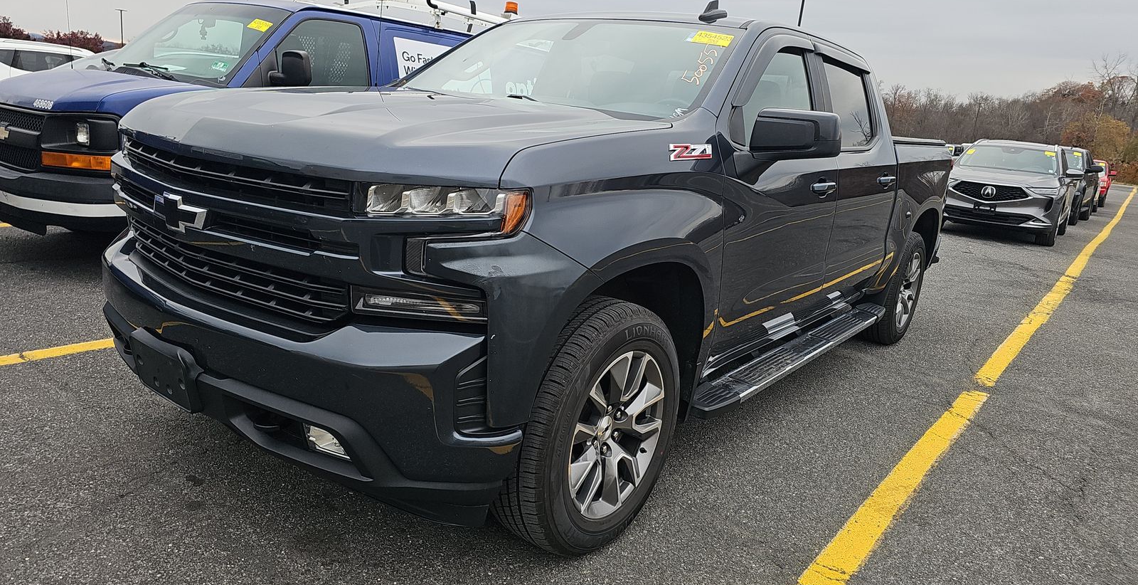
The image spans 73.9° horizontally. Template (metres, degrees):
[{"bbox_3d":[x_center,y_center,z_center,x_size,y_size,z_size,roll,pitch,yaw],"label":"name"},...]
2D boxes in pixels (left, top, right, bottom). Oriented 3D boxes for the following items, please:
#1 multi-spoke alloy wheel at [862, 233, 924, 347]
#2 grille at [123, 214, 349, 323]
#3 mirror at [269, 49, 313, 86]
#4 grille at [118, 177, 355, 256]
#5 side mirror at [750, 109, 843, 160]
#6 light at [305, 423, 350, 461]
[{"bbox_3d":[2.311,-0.041,5.404,0.280,0.820,0.820,15,16,35],"label":"multi-spoke alloy wheel"},{"bbox_3d":[-1.051,-0.082,2.211,1.160,0.130,0.160,15,16,35],"label":"grille"},{"bbox_3d":[-1.835,-1.478,4.998,0.260,0.260,0.190,15,16,35],"label":"mirror"},{"bbox_3d":[-1.041,-0.247,2.164,1.240,0.095,0.170,15,16,35],"label":"grille"},{"bbox_3d":[0.780,-0.541,2.625,0.285,0.180,0.170,15,16,35],"label":"side mirror"},{"bbox_3d":[-0.632,0.391,1.995,0.135,0.075,0.070,10,13,17],"label":"light"}]

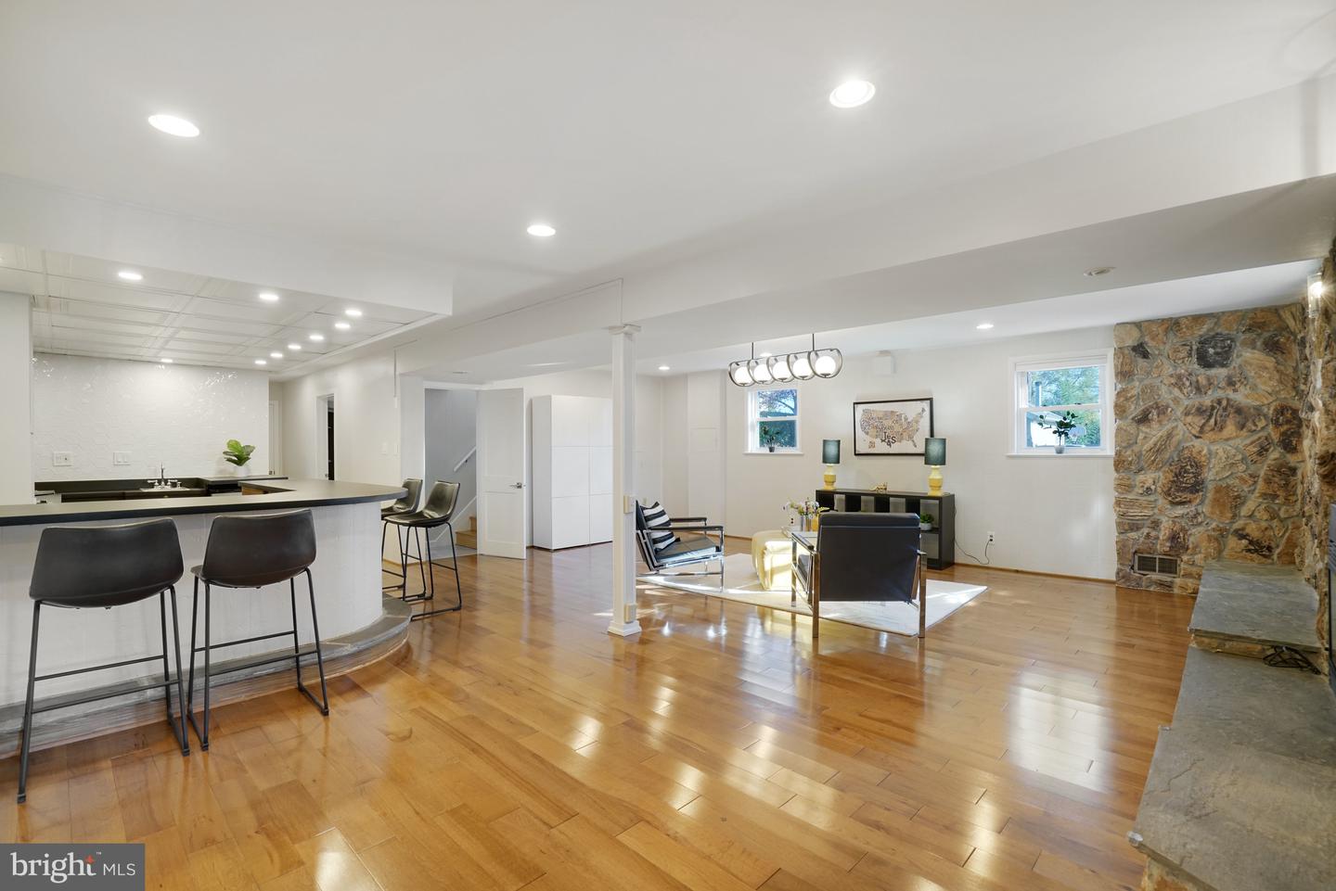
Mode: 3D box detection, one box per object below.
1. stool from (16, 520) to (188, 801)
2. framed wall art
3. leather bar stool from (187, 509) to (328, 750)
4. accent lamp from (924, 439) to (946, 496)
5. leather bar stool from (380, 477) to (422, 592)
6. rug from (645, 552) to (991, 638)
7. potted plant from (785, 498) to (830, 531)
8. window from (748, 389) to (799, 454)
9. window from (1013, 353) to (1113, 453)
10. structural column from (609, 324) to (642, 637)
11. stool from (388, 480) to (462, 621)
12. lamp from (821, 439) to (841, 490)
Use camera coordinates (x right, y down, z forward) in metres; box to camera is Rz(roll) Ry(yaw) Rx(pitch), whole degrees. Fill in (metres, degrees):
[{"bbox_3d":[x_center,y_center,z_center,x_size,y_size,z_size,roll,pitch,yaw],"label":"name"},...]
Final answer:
[{"bbox_3d":[-2.394,0.817,2.527,0.490,1.010,0.480,-1,0,43],"label":"stool"},{"bbox_3d":[2.666,-0.201,7.051,0.950,0.665,0.030,-1,0,43],"label":"framed wall art"},{"bbox_3d":[-2.018,0.817,2.916,0.490,1.010,0.480,-1,0,43],"label":"leather bar stool"},{"bbox_3d":[2.901,0.224,6.451,0.235,0.620,0.235,-1,0,43],"label":"accent lamp"},{"bbox_3d":[-2.500,0.831,5.293,0.480,1.010,0.490,-1,0,43],"label":"leather bar stool"},{"bbox_3d":[1.309,1.313,5.696,2.750,0.012,1.960,-1,0,43],"label":"rug"},{"bbox_3d":[1.347,0.665,5.705,0.410,0.320,0.270,0,0,13],"label":"potted plant"},{"bbox_3d":[1.480,-0.345,8.212,0.840,0.950,0.120,-1,0,43],"label":"window"},{"bbox_3d":[3.918,-0.395,5.936,0.870,1.020,0.120,-1,0,43],"label":"window"},{"bbox_3d":[-0.313,0.244,4.211,0.170,2.150,0.170,-1,0,43],"label":"structural column"},{"bbox_3d":[-2.031,0.826,4.828,0.480,1.010,0.490,-1,0,43],"label":"stool"},{"bbox_3d":[2.006,0.233,7.340,0.230,0.620,0.230,-1,0,43],"label":"lamp"}]

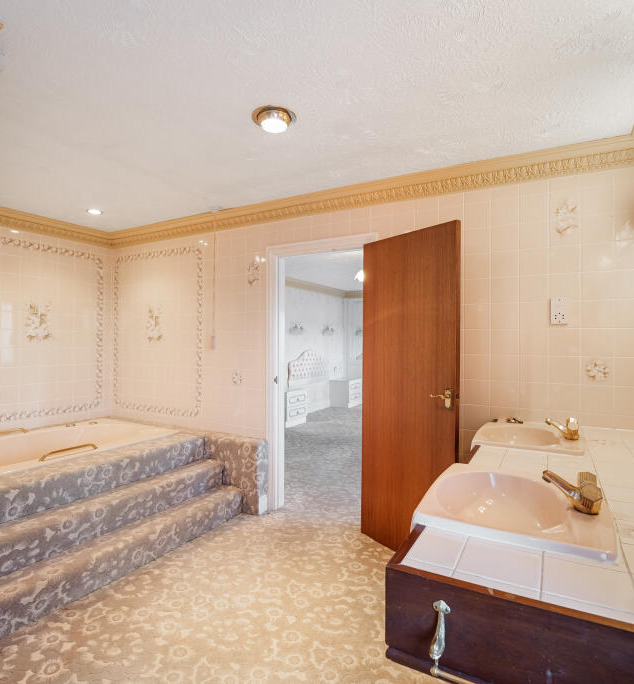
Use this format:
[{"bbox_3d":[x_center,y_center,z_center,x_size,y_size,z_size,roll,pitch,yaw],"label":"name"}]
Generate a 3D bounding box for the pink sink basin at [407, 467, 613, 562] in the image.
[{"bbox_3d":[0.548,0.518,1.130,0.425,0.165,0.515,0,0,29],"label":"pink sink basin"}]

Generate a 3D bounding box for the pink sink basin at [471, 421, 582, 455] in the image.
[{"bbox_3d":[0.993,0.518,1.880,0.425,0.165,0.515,0,0,29],"label":"pink sink basin"}]

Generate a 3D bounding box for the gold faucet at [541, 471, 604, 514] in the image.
[{"bbox_3d":[0.674,0.393,1.052,0.130,0.082,0.105,0,0,29],"label":"gold faucet"}]

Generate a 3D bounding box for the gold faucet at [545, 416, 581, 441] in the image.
[{"bbox_3d":[1.119,0.393,1.802,0.130,0.082,0.105,0,0,29],"label":"gold faucet"}]

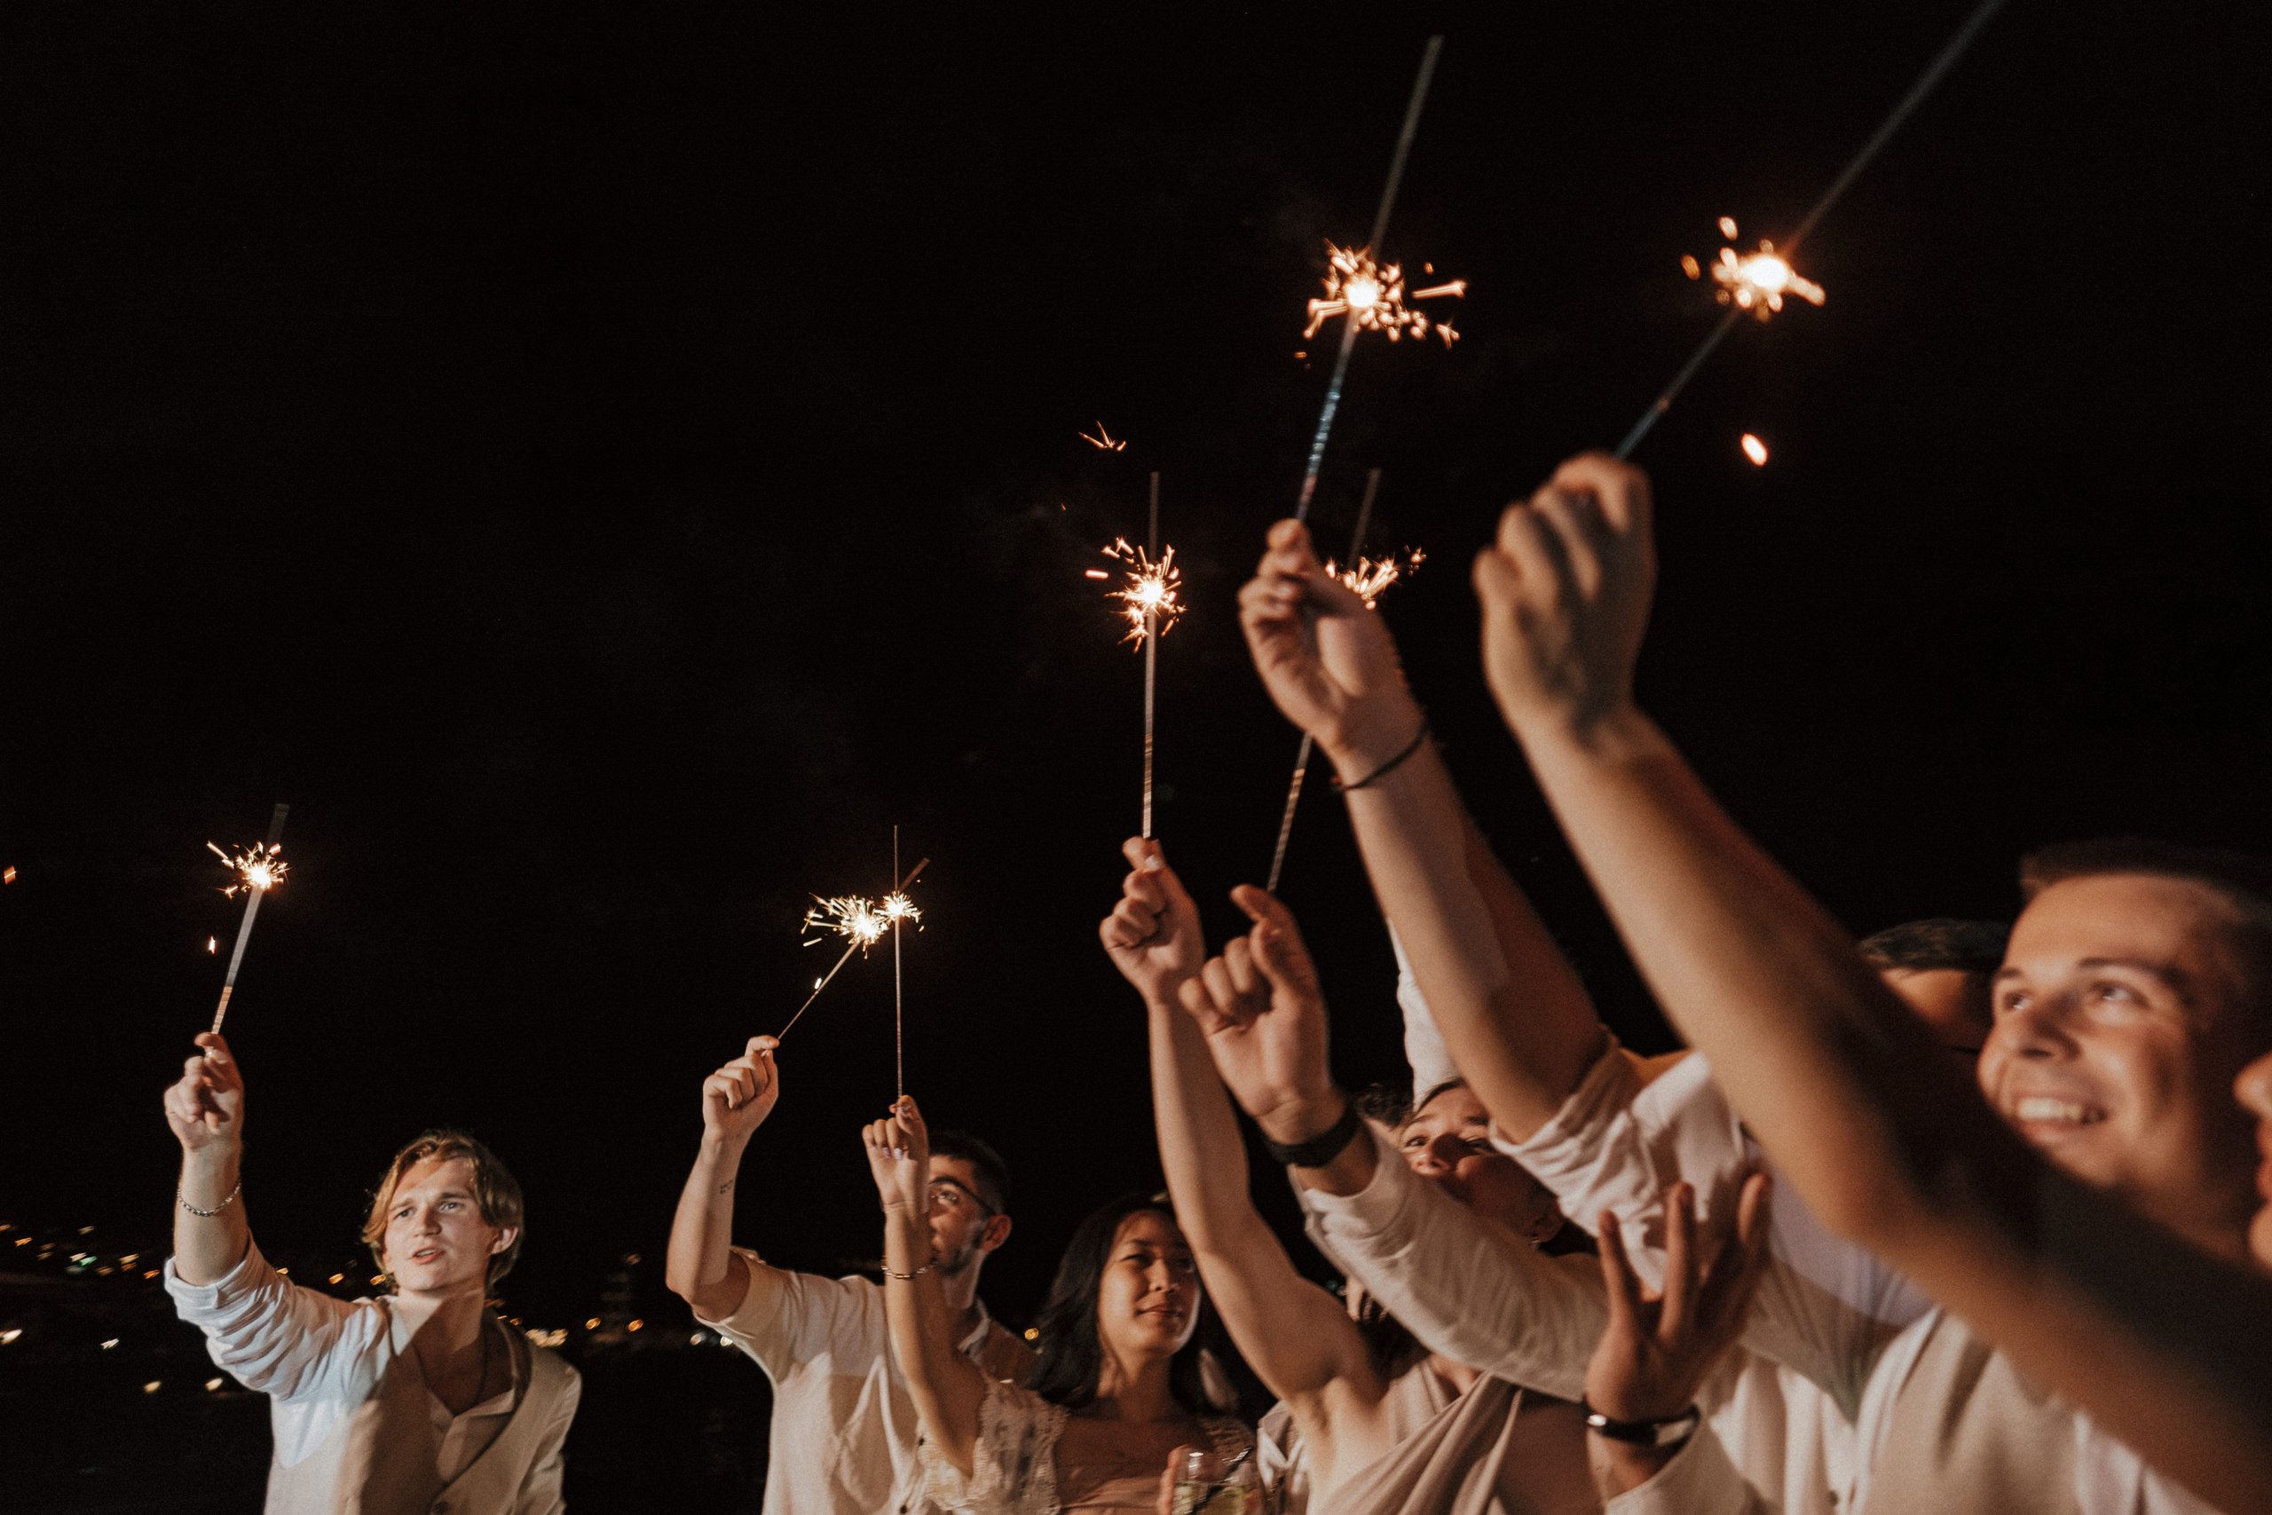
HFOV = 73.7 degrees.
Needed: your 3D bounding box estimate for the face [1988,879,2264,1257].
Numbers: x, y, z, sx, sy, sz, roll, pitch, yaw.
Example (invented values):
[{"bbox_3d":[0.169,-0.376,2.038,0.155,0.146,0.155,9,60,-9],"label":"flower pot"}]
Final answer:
[{"bbox_3d":[0.583,0.176,0.915,0.165,0.215,0.160,25,-23,-24],"label":"face"}]

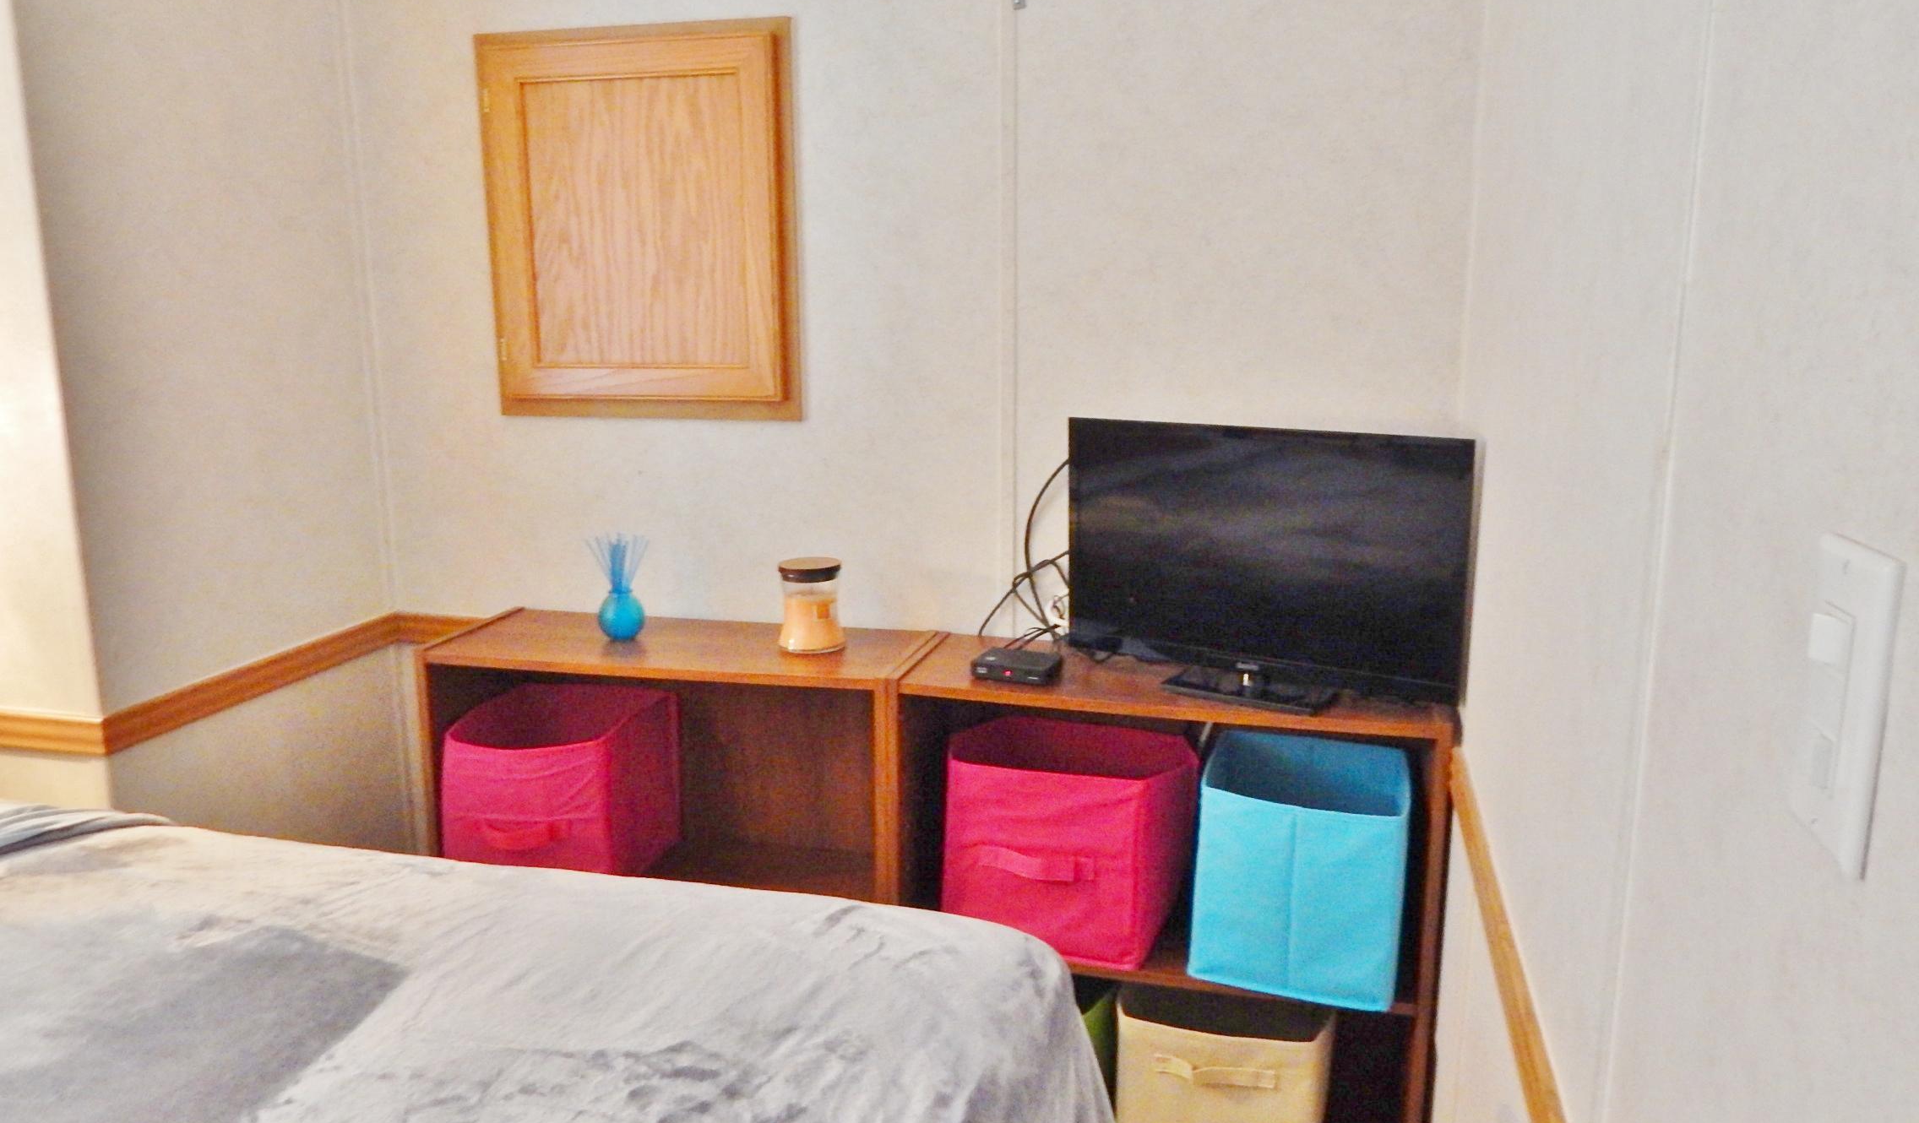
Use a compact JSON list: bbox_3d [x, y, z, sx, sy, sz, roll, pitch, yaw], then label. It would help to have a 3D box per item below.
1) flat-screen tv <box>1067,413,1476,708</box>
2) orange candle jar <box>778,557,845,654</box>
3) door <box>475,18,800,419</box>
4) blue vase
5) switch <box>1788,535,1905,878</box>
[{"bbox_3d":[0.394,0.001,1.860,0.557,0.360,0.130,7,14,32],"label":"flat-screen tv"},{"bbox_3d":[-0.228,0.067,2.126,0.103,0.131,0.103,0,12,0],"label":"orange candle jar"},{"bbox_3d":[-0.516,-0.532,2.211,0.542,0.609,0.036,3,12,14],"label":"door"},{"bbox_3d":[-0.538,0.083,2.196,0.074,0.076,0.074,3,12,14],"label":"blue vase"},{"bbox_3d":[0.326,0.051,0.516,0.012,0.115,0.071,3,12,14],"label":"switch"}]

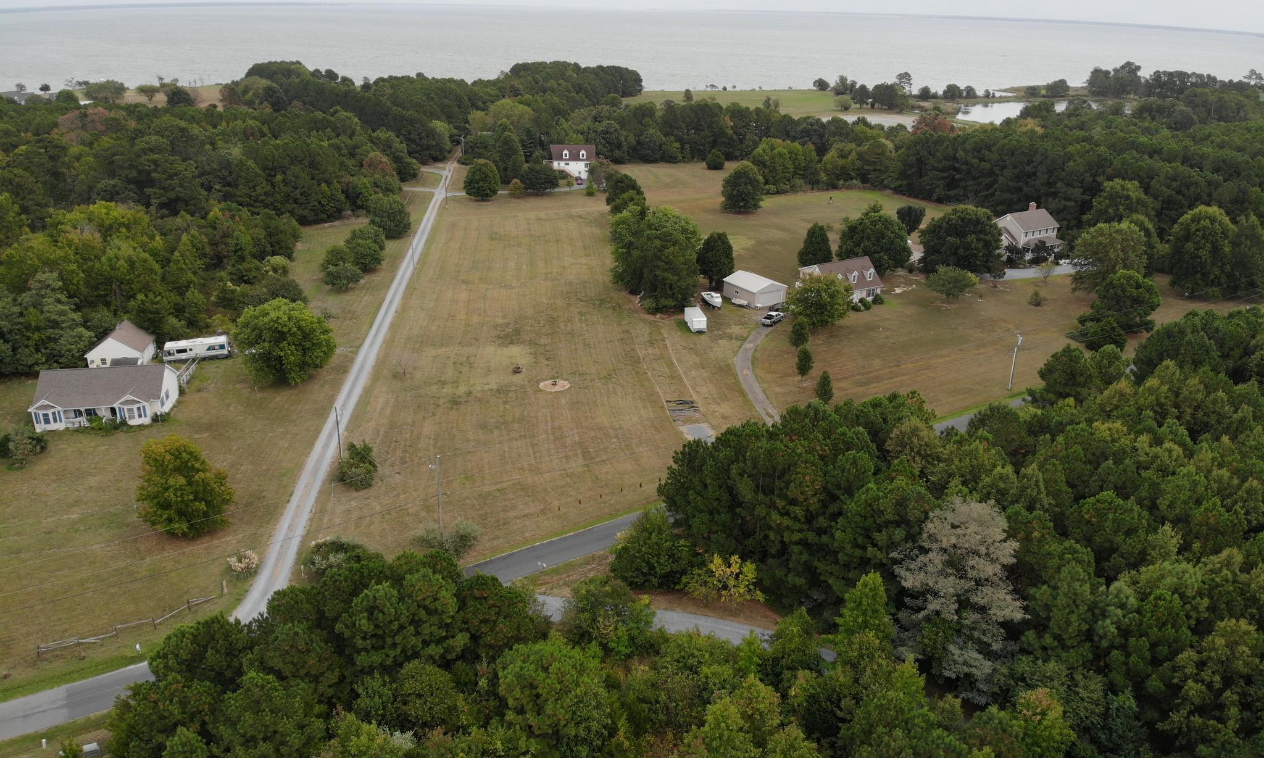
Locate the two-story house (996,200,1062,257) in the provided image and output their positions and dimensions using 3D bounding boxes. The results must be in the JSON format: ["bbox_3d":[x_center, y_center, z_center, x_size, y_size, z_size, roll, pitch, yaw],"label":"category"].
[{"bbox_3d":[100.555,-38.225,223.598,14.500,10.300,11.800,-11,26,-26],"label":"two-story house"}]

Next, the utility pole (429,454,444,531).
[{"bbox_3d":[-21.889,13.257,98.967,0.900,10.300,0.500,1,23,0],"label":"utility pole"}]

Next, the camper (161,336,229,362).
[{"bbox_3d":[-73.378,-5.106,147.835,9.700,3.000,2.550,-6,24,-16],"label":"camper"}]

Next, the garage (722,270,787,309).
[{"bbox_3d":[25.688,-19.128,183.011,8.900,4.700,10.300,-14,28,-31],"label":"garage"}]

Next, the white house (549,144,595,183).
[{"bbox_3d":[-19.387,-72.134,291.487,14.000,10.200,9.200,-2,24,-7],"label":"white house"}]

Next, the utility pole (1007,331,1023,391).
[{"bbox_3d":[61.442,-2.917,140.229,0.700,10.200,0.500,1,23,0],"label":"utility pole"}]

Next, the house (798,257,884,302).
[{"bbox_3d":[43.617,-20.606,182.647,14.300,7.500,9.600,-12,27,-28],"label":"house"}]

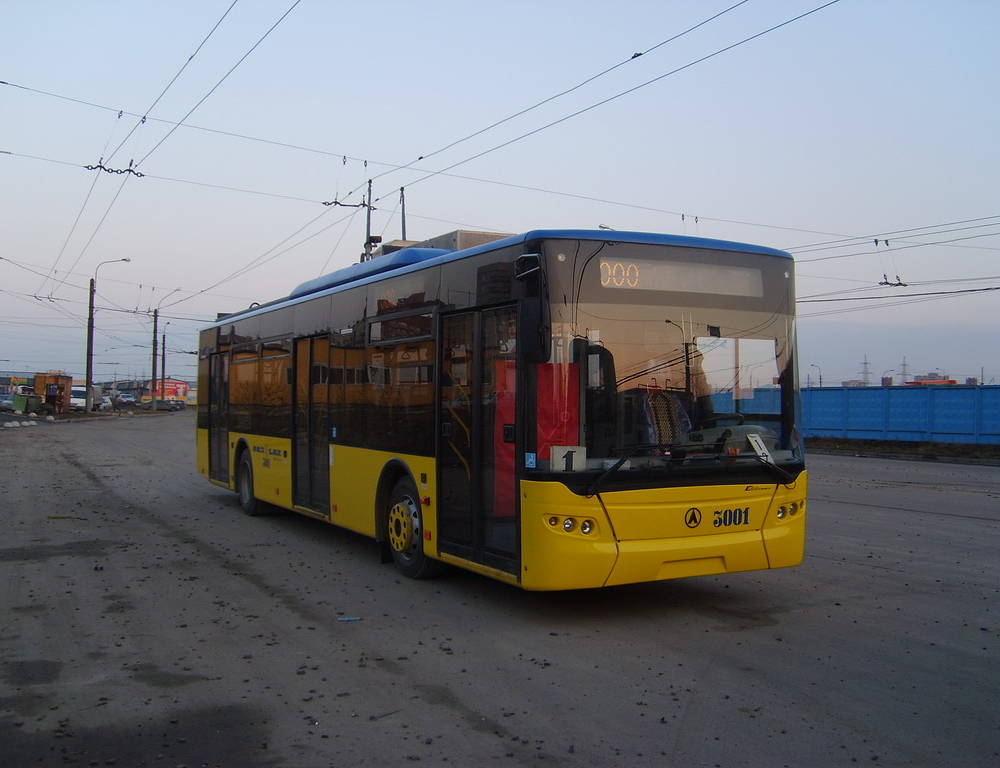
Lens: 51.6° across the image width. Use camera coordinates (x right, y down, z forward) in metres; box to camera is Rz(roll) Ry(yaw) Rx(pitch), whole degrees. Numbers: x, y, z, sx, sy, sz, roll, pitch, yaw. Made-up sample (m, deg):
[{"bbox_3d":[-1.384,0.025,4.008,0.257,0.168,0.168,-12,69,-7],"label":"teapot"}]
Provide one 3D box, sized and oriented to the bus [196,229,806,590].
[{"bbox_3d":[-1.228,0.210,12.876,2.560,3.250,11.650,1,-1,-28],"label":"bus"}]

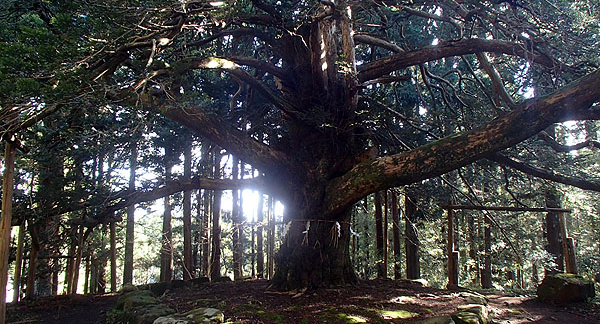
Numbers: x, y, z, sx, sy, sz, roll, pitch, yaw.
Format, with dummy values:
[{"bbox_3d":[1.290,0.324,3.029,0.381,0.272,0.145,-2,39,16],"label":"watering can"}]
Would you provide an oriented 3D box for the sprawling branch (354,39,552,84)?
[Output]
[{"bbox_3d":[3.510,-2.330,10.400,4.400,0.950,0.800,-1,-8,7],"label":"sprawling branch"}]

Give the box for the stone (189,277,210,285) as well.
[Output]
[{"bbox_3d":[-2.435,2.893,10.800,0.530,0.200,0.420,2,-8,-13],"label":"stone"}]

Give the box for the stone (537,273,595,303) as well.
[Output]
[{"bbox_3d":[5.282,2.499,8.900,1.100,0.550,0.800,-4,-9,31],"label":"stone"}]

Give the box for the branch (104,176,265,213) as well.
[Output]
[{"bbox_3d":[-2.694,0.780,10.600,3.800,0.850,0.650,0,-8,3],"label":"branch"}]

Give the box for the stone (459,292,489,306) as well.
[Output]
[{"bbox_3d":[2.918,2.288,7.500,0.500,0.280,0.500,-3,-9,21],"label":"stone"}]

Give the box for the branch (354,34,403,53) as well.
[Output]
[{"bbox_3d":[1.938,-2.945,11.100,1.250,0.500,0.500,0,-8,0],"label":"branch"}]

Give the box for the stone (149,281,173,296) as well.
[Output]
[{"bbox_3d":[-2.910,2.634,9.300,0.500,0.280,0.450,3,-8,-17],"label":"stone"}]

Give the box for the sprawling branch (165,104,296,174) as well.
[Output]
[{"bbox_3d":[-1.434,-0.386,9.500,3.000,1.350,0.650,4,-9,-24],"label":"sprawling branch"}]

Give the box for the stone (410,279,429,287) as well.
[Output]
[{"bbox_3d":[2.896,2.942,10.800,0.450,0.190,0.400,-2,-8,15],"label":"stone"}]

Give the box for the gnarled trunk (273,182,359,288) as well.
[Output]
[{"bbox_3d":[0.316,1.644,10.400,1.980,2.500,1.900,0,-8,2],"label":"gnarled trunk"}]

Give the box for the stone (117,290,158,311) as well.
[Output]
[{"bbox_3d":[-2.912,2.473,8.000,0.720,0.340,0.650,3,-8,-20],"label":"stone"}]

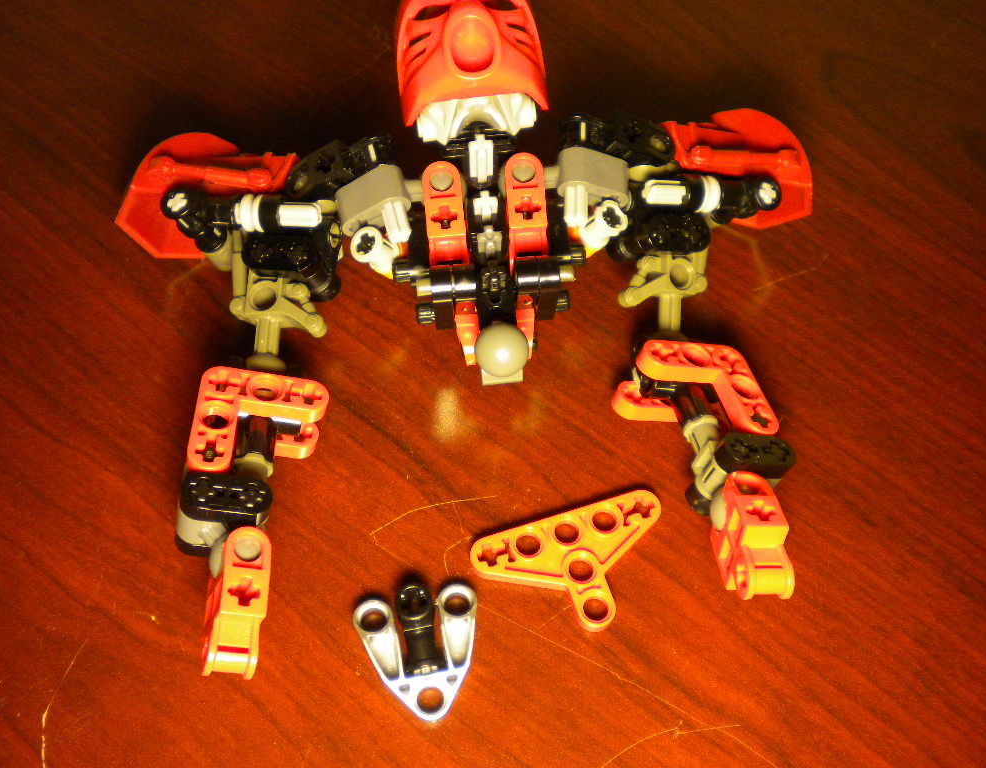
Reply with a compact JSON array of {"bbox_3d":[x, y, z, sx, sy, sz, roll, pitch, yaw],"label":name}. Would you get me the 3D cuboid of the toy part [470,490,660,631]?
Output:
[{"bbox_3d":[0.017,0.037,0.201,0.040,0.004,0.024,-15,63,-9],"label":"toy part"}]

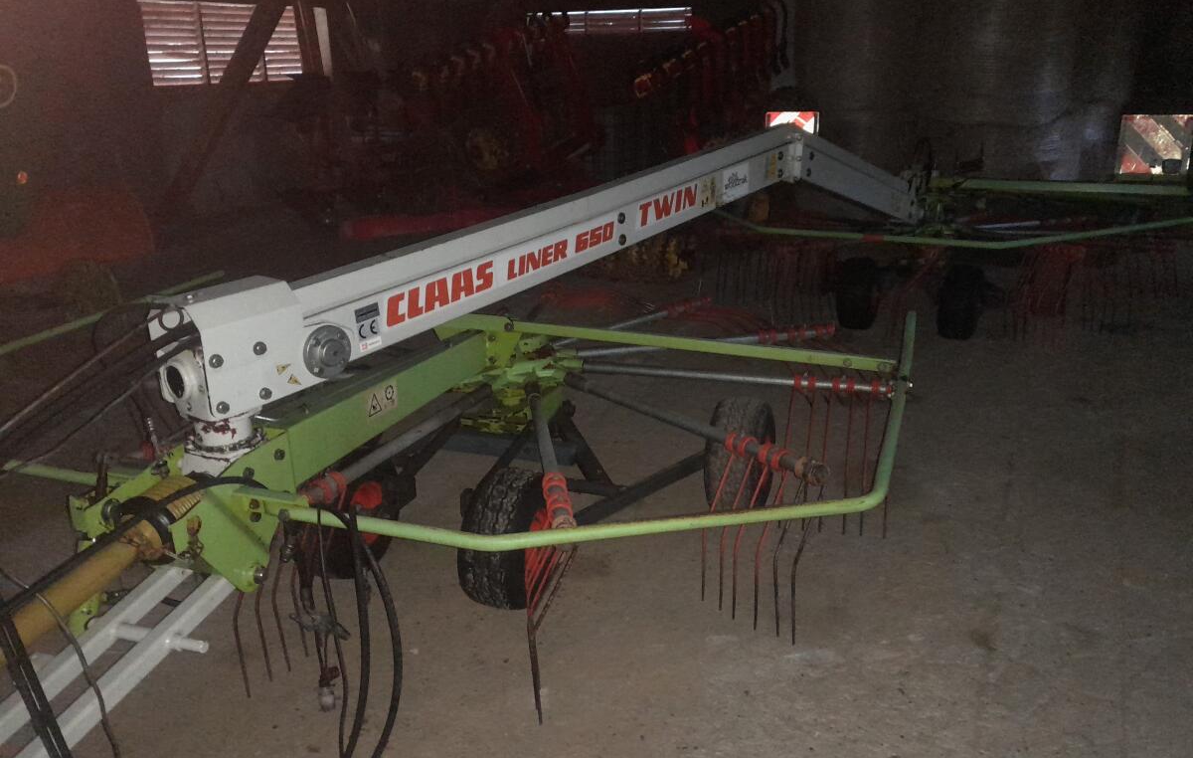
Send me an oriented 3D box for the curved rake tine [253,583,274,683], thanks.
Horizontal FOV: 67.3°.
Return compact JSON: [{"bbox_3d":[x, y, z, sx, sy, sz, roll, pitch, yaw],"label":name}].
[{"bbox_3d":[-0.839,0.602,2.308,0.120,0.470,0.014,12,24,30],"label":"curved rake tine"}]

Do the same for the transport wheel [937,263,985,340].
[{"bbox_3d":[2.058,-0.432,5.076,0.172,0.423,0.423,4,21,13],"label":"transport wheel"}]

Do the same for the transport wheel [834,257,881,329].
[{"bbox_3d":[1.542,-0.500,5.275,0.172,0.423,0.423,9,23,24],"label":"transport wheel"}]

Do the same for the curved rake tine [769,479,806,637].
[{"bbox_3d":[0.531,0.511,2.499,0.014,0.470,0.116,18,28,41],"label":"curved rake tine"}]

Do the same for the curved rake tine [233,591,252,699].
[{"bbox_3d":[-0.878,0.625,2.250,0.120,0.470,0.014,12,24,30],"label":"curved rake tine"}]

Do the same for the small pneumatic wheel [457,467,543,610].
[{"bbox_3d":[-0.249,0.484,2.725,0.172,0.423,0.423,9,23,23],"label":"small pneumatic wheel"}]

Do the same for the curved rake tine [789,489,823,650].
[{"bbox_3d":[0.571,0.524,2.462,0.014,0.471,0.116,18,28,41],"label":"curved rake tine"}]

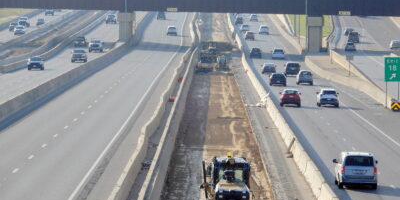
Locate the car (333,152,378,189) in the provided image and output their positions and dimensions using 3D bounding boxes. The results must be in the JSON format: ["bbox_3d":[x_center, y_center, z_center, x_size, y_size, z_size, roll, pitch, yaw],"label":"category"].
[{"bbox_3d":[8.310,3.652,138.464,2.000,1.760,5.150,0,2,0],"label":"car"}]

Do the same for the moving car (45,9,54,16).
[{"bbox_3d":[-35.159,-20.638,609.963,1.950,1.780,5.200,0,2,0],"label":"moving car"}]

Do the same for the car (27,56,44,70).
[{"bbox_3d":[-21.387,-4.820,339.964,1.930,1.740,4.850,0,2,1],"label":"car"}]

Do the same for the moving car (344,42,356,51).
[{"bbox_3d":[24.974,-8.906,431.969,1.830,1.470,4.650,0,2,2],"label":"moving car"}]

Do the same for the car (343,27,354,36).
[{"bbox_3d":[30.648,-13.843,532.966,1.840,1.570,4.700,0,2,3],"label":"car"}]

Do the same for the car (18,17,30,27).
[{"bbox_3d":[-35.001,-15.563,519.962,1.980,1.870,5.300,0,2,0],"label":"car"}]

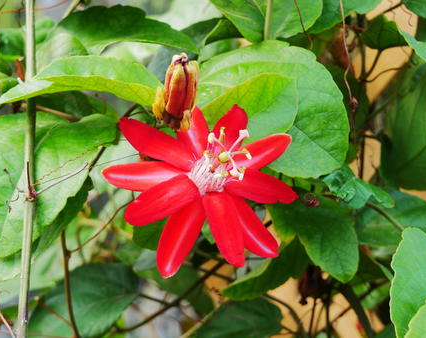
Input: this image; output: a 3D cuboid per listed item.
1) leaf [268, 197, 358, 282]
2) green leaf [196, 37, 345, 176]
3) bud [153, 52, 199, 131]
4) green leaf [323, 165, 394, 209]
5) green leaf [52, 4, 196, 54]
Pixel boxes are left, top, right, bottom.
[{"bbox_3d":[0.058,0.041,0.590,0.053,0.050,0.025,1,7,0],"label":"leaf"},{"bbox_3d":[0.032,-0.033,0.565,0.083,0.076,0.030,1,7,-3],"label":"green leaf"},{"bbox_3d":[-0.020,-0.041,0.540,0.023,0.041,0.022,8,6,0],"label":"bud"},{"bbox_3d":[0.083,0.010,0.575,0.041,0.025,0.025,1,7,0],"label":"green leaf"},{"bbox_3d":[-0.052,-0.082,0.600,0.087,0.031,0.040,1,7,0],"label":"green leaf"}]

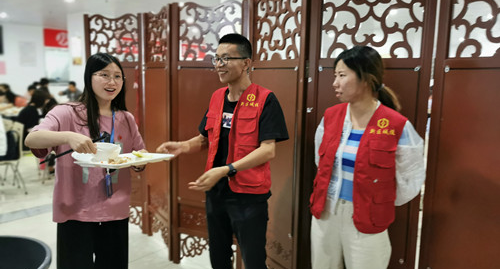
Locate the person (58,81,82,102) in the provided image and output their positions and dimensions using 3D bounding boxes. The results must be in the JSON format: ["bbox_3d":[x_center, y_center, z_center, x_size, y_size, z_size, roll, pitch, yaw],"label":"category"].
[{"bbox_3d":[-4.334,-0.649,9.525,0.560,1.220,0.720,0,9,-8],"label":"person"}]

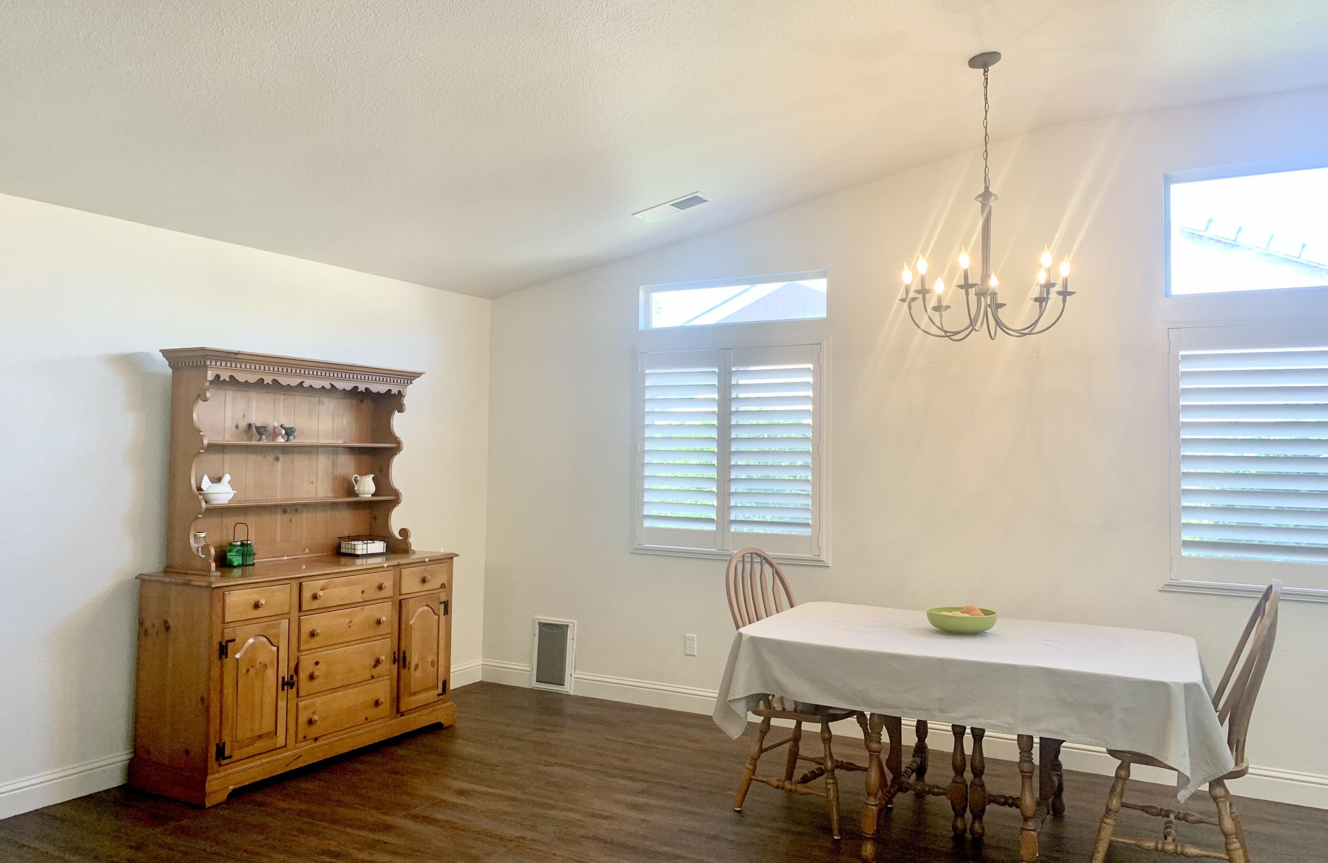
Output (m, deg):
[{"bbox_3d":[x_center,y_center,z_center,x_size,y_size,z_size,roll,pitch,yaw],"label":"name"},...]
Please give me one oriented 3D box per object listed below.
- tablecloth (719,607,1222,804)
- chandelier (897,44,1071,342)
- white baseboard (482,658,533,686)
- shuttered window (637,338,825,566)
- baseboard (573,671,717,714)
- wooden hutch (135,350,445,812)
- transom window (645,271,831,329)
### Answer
[{"bbox_3d":[1.176,0.965,3.796,1.738,0.392,1.118,0,-2,29],"label":"tablecloth"},{"bbox_3d":[1.263,-0.919,3.920,0.696,1.132,0.696,0,-2,29],"label":"chandelier"},{"bbox_3d":[-0.978,1.519,6.256,0.398,0.136,0.016,0,-2,29],"label":"white baseboard"},{"bbox_3d":[0.348,0.118,5.569,1.186,1.193,0.065,0,-2,29],"label":"shuttered window"},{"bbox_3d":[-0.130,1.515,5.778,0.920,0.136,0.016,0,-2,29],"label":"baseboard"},{"bbox_3d":[-1.690,0.596,4.796,0.562,1.879,1.493,0,-2,29],"label":"wooden hutch"},{"bbox_3d":[0.387,-0.722,5.615,1.146,0.260,0.100,0,-2,29],"label":"transom window"}]

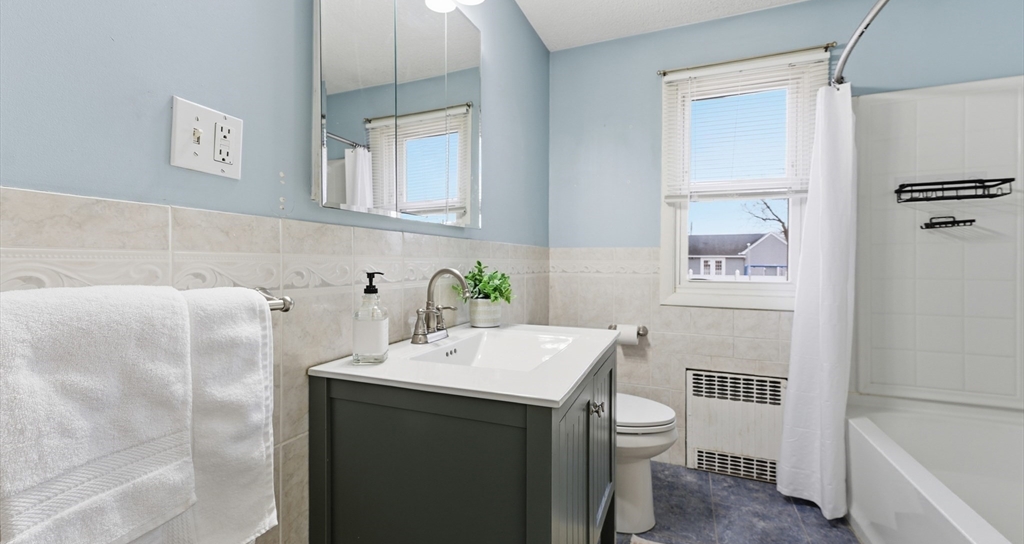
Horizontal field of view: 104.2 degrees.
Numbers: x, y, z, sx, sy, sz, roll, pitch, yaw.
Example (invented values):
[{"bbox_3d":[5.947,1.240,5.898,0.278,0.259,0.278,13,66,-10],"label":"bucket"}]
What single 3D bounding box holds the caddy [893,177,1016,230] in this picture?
[{"bbox_3d":[1.880,-0.288,1.712,0.300,0.205,0.140,1,1,24],"label":"caddy"}]

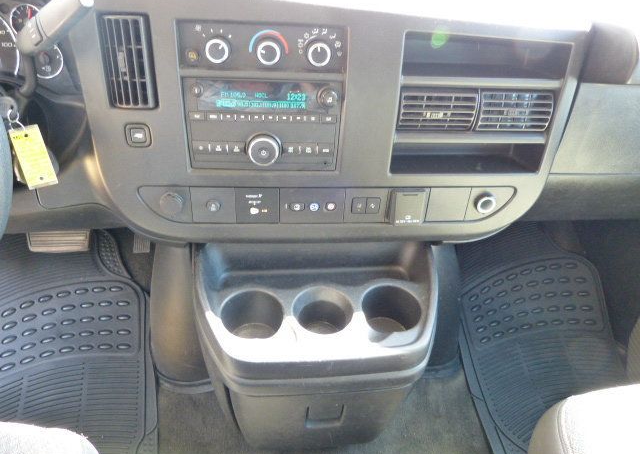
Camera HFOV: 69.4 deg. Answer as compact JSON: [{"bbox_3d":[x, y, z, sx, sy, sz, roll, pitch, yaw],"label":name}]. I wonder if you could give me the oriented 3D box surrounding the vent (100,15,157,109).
[{"bbox_3d":[-0.213,-0.187,0.527,0.052,0.100,0.032,0,26,-6],"label":"vent"}]

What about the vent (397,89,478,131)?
[{"bbox_3d":[0.147,-0.152,0.596,0.100,0.048,0.032,0,26,-6],"label":"vent"}]

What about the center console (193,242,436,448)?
[{"bbox_3d":[-0.006,0.186,0.727,0.335,0.305,0.190,0,40,-6],"label":"center console"}]

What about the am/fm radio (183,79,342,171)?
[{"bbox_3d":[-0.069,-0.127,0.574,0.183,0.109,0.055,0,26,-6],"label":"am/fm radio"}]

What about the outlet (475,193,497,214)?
[{"bbox_3d":[0.227,-0.035,0.641,0.028,0.028,0.025,0,26,-6],"label":"outlet"}]

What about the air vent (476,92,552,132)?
[{"bbox_3d":[0.248,-0.154,0.606,0.100,0.048,0.032,0,26,-6],"label":"air vent"}]

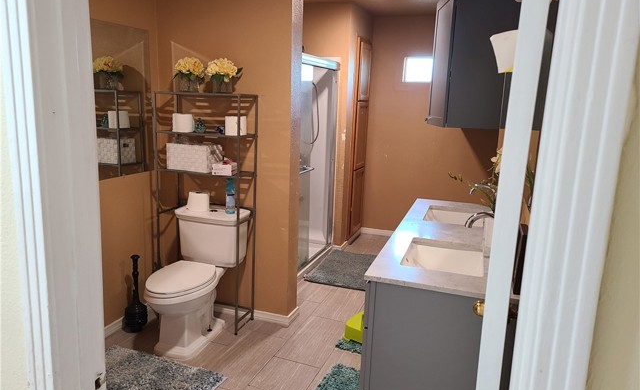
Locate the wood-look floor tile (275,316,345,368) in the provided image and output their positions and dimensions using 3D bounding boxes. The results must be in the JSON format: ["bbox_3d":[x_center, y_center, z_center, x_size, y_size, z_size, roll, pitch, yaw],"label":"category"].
[{"bbox_3d":[-0.033,0.945,3.140,0.305,0.010,0.605,6,13,20],"label":"wood-look floor tile"}]

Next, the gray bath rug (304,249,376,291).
[{"bbox_3d":[0.254,0.660,4.366,0.560,0.025,0.850,5,13,19],"label":"gray bath rug"}]

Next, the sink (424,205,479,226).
[{"bbox_3d":[0.832,0.200,2.970,0.355,0.150,0.440,5,13,19],"label":"sink"}]

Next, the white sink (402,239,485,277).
[{"bbox_3d":[0.581,0.353,2.264,0.355,0.150,0.440,5,13,19],"label":"white sink"}]

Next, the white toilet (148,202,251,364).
[{"bbox_3d":[-0.807,0.543,3.038,0.460,0.790,0.720,6,13,20],"label":"white toilet"}]

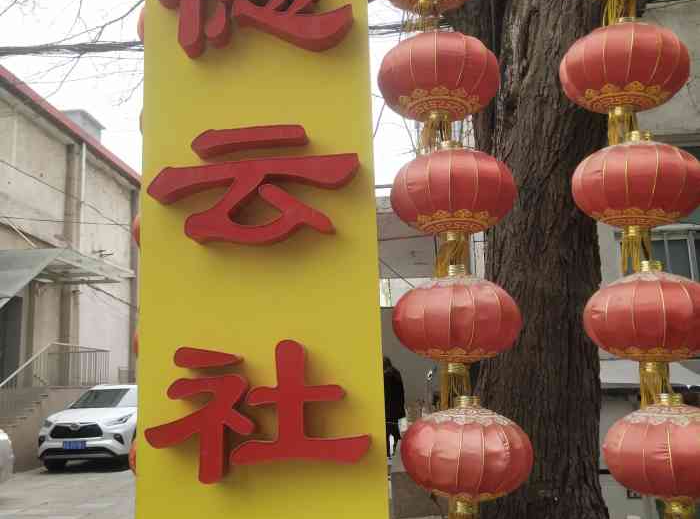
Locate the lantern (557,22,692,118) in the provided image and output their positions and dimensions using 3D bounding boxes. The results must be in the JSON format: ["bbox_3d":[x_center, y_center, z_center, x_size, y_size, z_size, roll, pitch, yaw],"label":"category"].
[{"bbox_3d":[1.237,-0.857,3.630,0.550,0.400,0.550,-2,-10,0],"label":"lantern"}]

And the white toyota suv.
[{"bbox_3d":[-5.090,3.677,18.150,1.930,1.730,4.950,-3,-10,6],"label":"white toyota suv"}]

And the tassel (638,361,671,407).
[{"bbox_3d":[1.276,0.524,3.390,0.130,0.180,0.130,-2,-10,0],"label":"tassel"}]

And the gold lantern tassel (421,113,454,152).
[{"bbox_3d":[0.391,-0.567,3.610,0.145,0.170,0.140,-2,-10,0],"label":"gold lantern tassel"}]

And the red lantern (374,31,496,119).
[{"bbox_3d":[0.350,-0.726,3.200,0.475,0.350,0.475,-2,-10,0],"label":"red lantern"}]

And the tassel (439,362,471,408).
[{"bbox_3d":[0.384,0.459,2.970,0.113,0.173,0.113,-2,-10,0],"label":"tassel"}]

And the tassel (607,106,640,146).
[{"bbox_3d":[1.211,-0.589,3.580,0.130,0.170,0.130,-2,-10,0],"label":"tassel"}]

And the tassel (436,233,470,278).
[{"bbox_3d":[0.451,-0.017,3.520,0.140,0.180,0.140,-2,-10,0],"label":"tassel"}]

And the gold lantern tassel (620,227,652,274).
[{"bbox_3d":[1.070,-0.034,3.020,0.115,0.185,0.115,-2,-10,0],"label":"gold lantern tassel"}]

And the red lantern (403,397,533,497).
[{"bbox_3d":[0.421,0.682,2.920,0.477,0.360,0.477,-2,-10,0],"label":"red lantern"}]

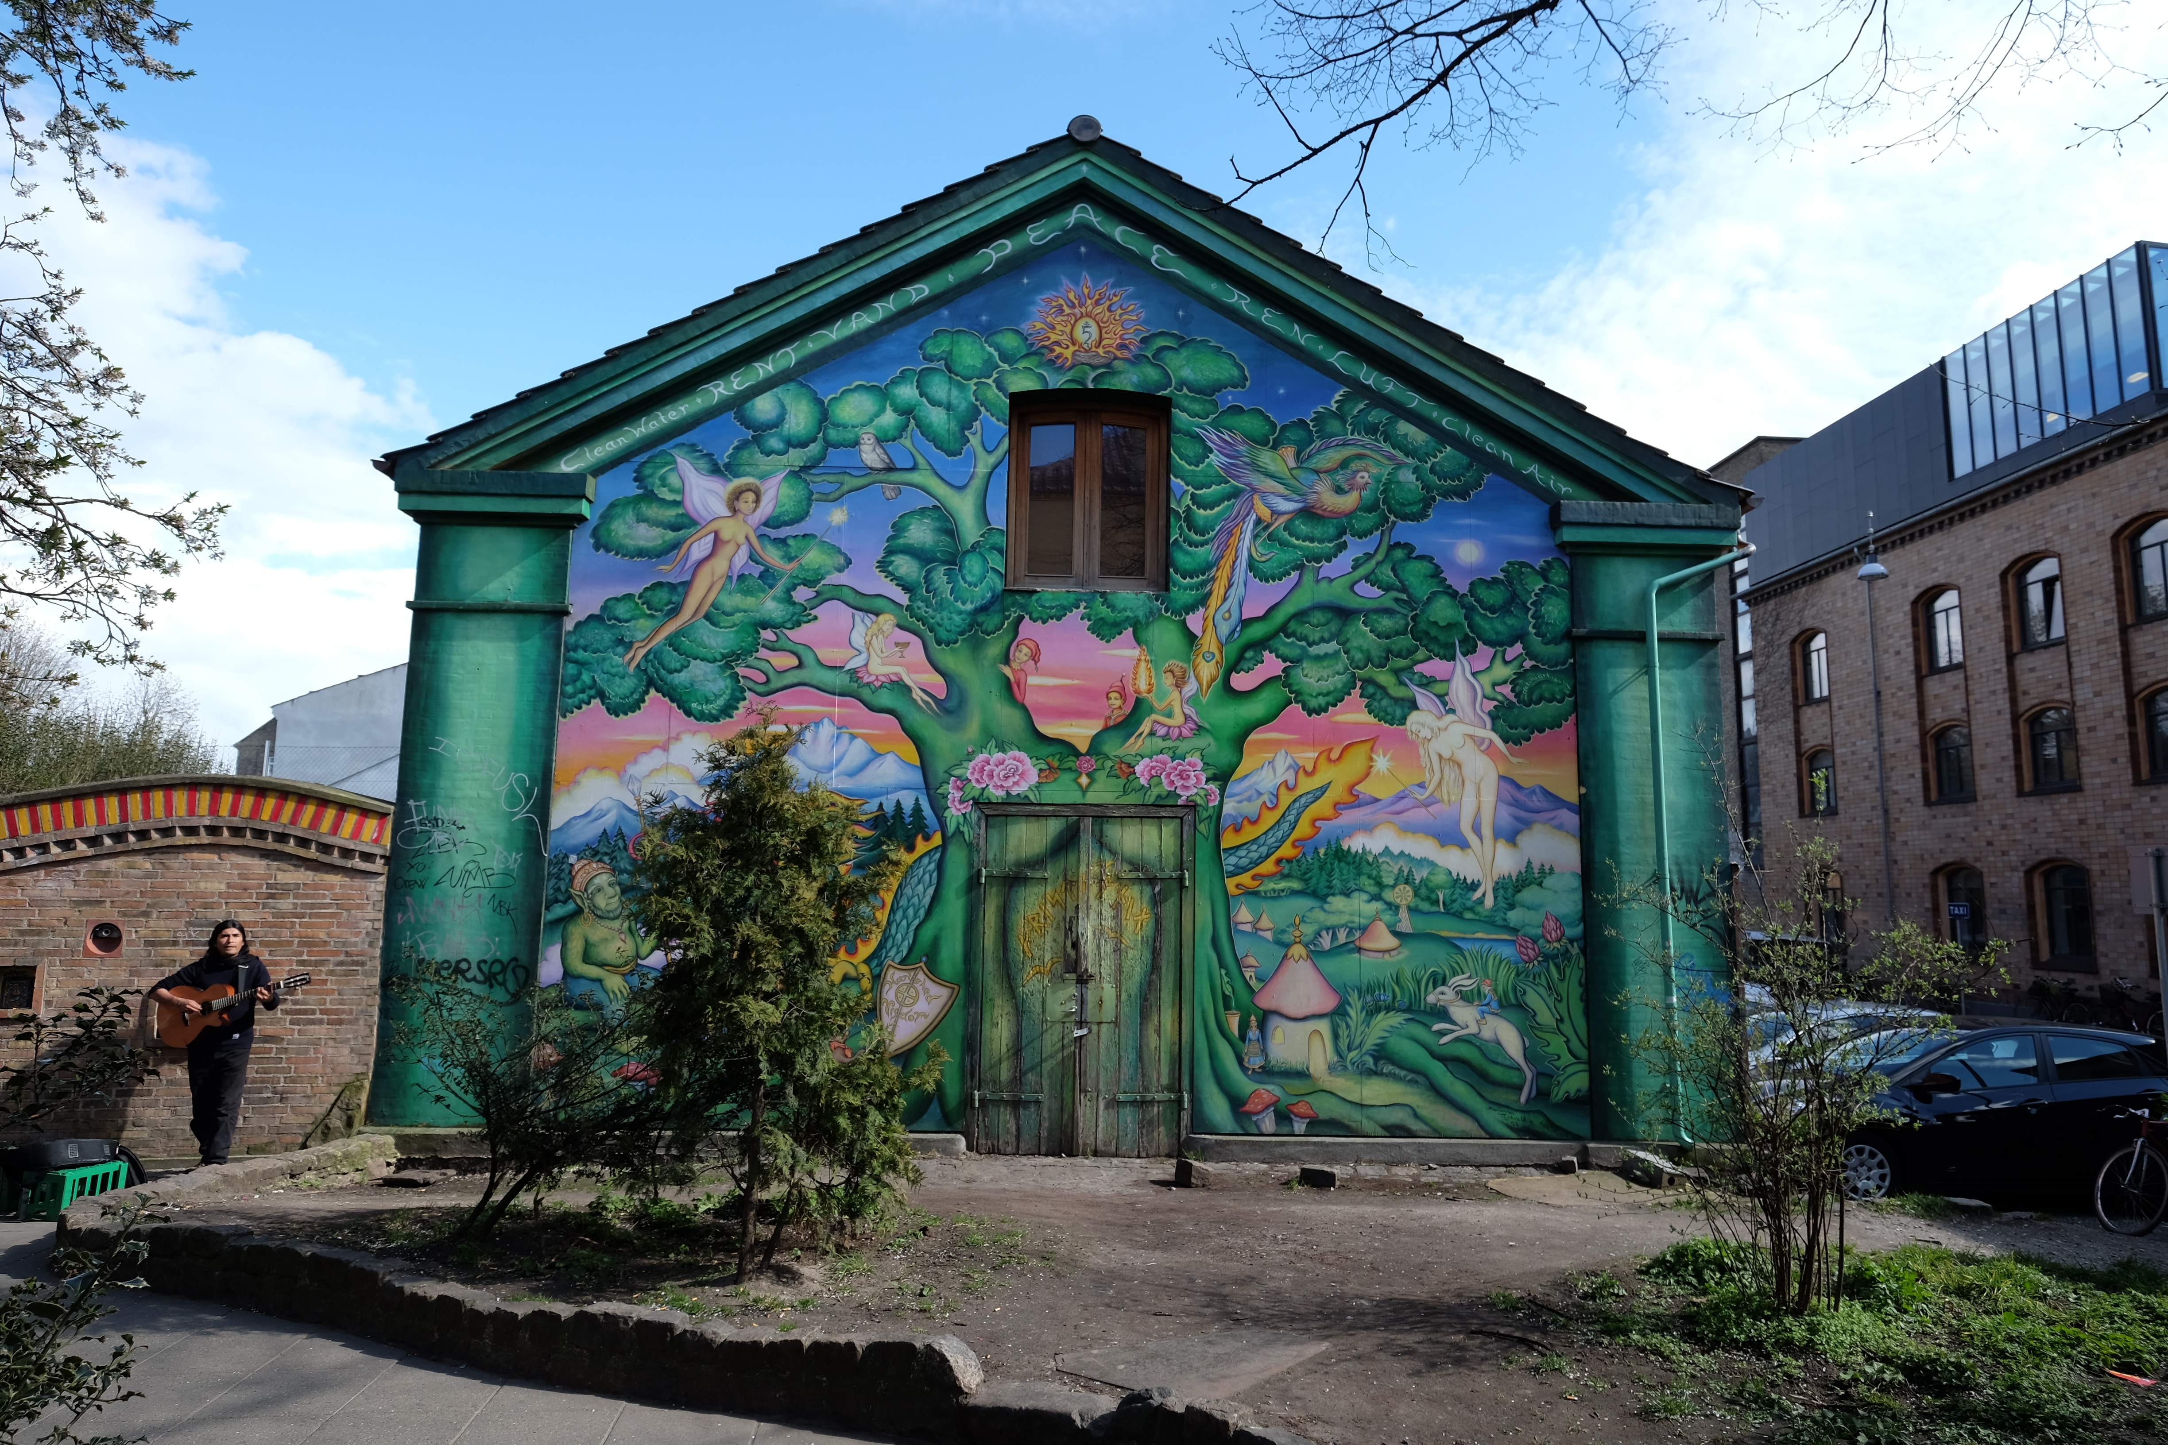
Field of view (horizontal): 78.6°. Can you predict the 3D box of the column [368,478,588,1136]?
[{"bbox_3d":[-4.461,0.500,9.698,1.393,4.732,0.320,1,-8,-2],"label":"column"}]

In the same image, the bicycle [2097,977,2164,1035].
[{"bbox_3d":[16.883,4.726,21.300,0.600,1.080,1.780,1,-8,1],"label":"bicycle"}]

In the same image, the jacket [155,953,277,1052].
[{"bbox_3d":[-5.824,1.880,8.880,0.680,0.640,0.380,4,-9,-22],"label":"jacket"}]

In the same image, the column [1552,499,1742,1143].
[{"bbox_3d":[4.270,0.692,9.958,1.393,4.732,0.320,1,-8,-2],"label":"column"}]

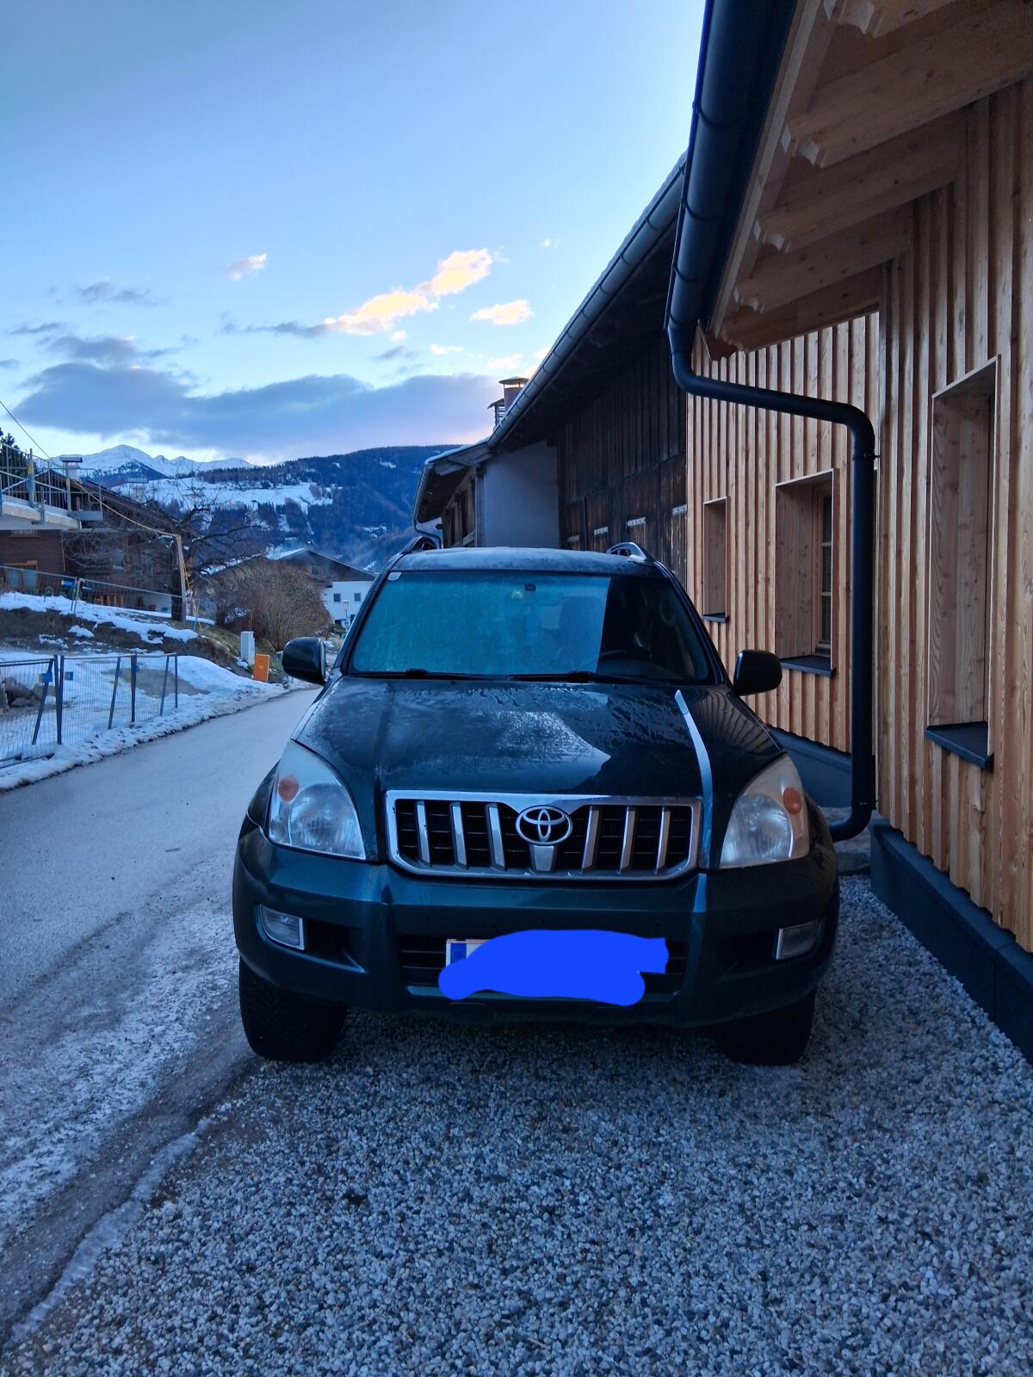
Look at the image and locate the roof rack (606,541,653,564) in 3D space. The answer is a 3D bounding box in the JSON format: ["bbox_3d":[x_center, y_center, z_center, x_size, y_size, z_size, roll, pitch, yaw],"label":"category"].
[{"bbox_3d":[0.607,-0.735,5.859,0.100,0.140,1.750,1,4,-1],"label":"roof rack"}]

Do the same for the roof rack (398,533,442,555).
[{"bbox_3d":[-0.512,-0.758,5.840,0.100,0.140,1.750,1,4,-1],"label":"roof rack"}]

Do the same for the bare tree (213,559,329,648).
[{"bbox_3d":[-9.500,-3.250,40.000,4.500,3.500,4.200,-2,5,-13],"label":"bare tree"}]

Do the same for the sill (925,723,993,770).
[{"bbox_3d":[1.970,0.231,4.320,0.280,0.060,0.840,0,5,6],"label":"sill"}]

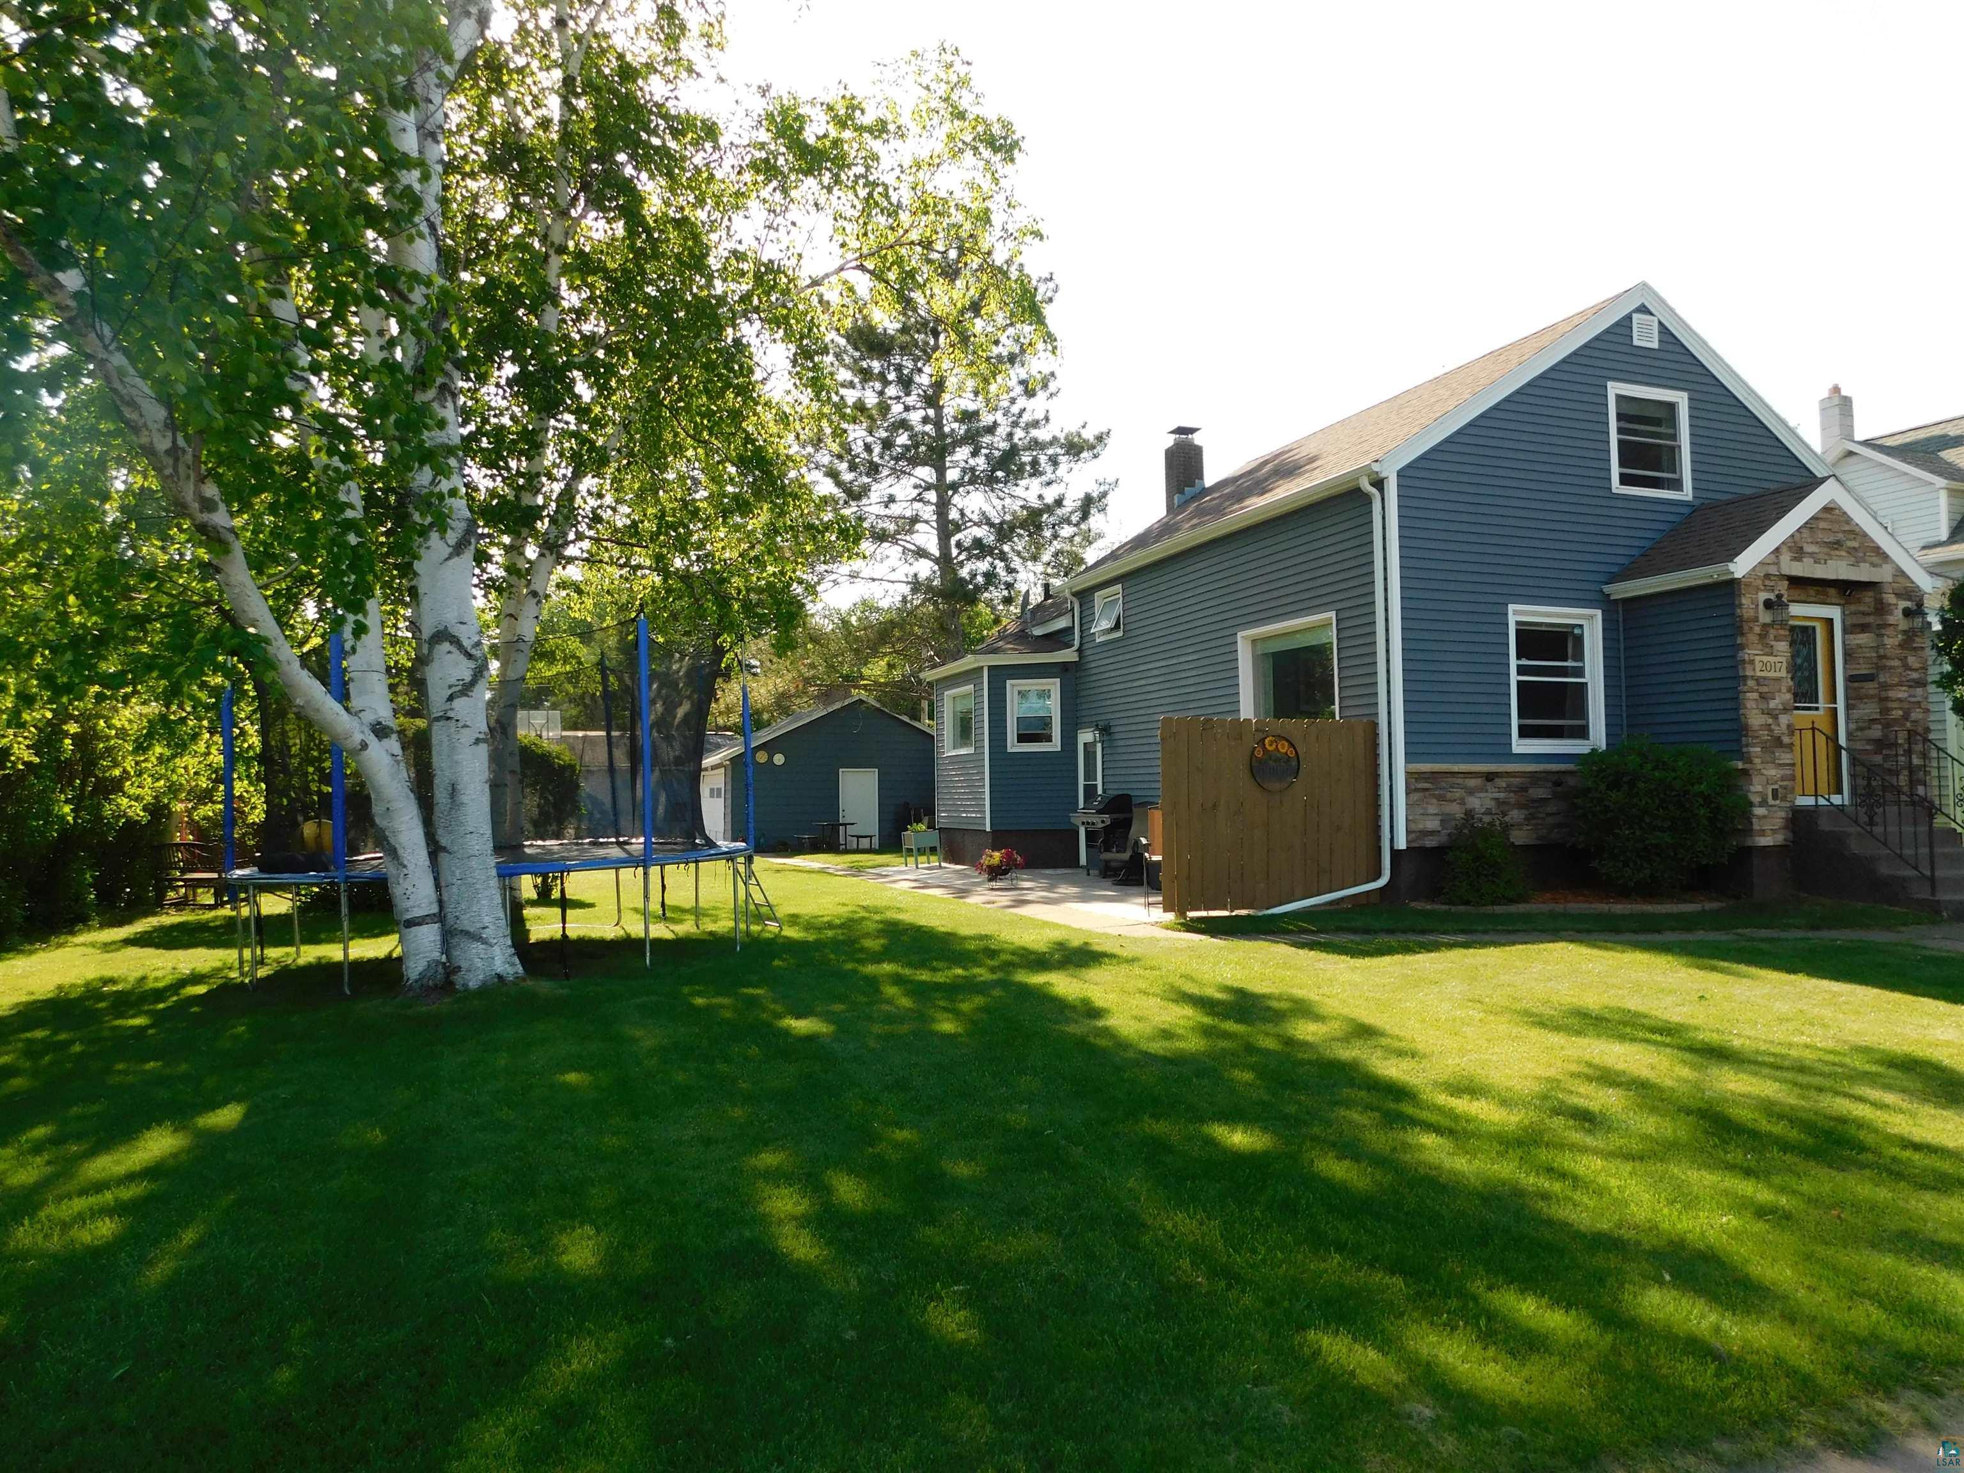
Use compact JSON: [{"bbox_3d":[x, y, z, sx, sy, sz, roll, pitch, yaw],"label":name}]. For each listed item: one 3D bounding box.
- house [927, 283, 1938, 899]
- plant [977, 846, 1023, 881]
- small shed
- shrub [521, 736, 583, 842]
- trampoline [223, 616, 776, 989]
[{"bbox_3d":[5.091,-1.425,17.706,8.650,6.580,11.500,1,-3,-21],"label":"house"},{"bbox_3d":[0.212,1.490,15.000,0.570,0.460,0.550,0,-3,1],"label":"plant"},{"bbox_3d":[-4.240,1.071,36.598,7.300,3.950,7.000,1,-3,-21],"label":"small shed"},{"bbox_3d":[-5.787,1.048,17.300,1.150,2.150,1.150,1,-3,-18],"label":"shrub"},{"bbox_3d":[-4.346,0.542,11.929,4.550,2.800,4.500,0,-2,-20],"label":"trampoline"}]

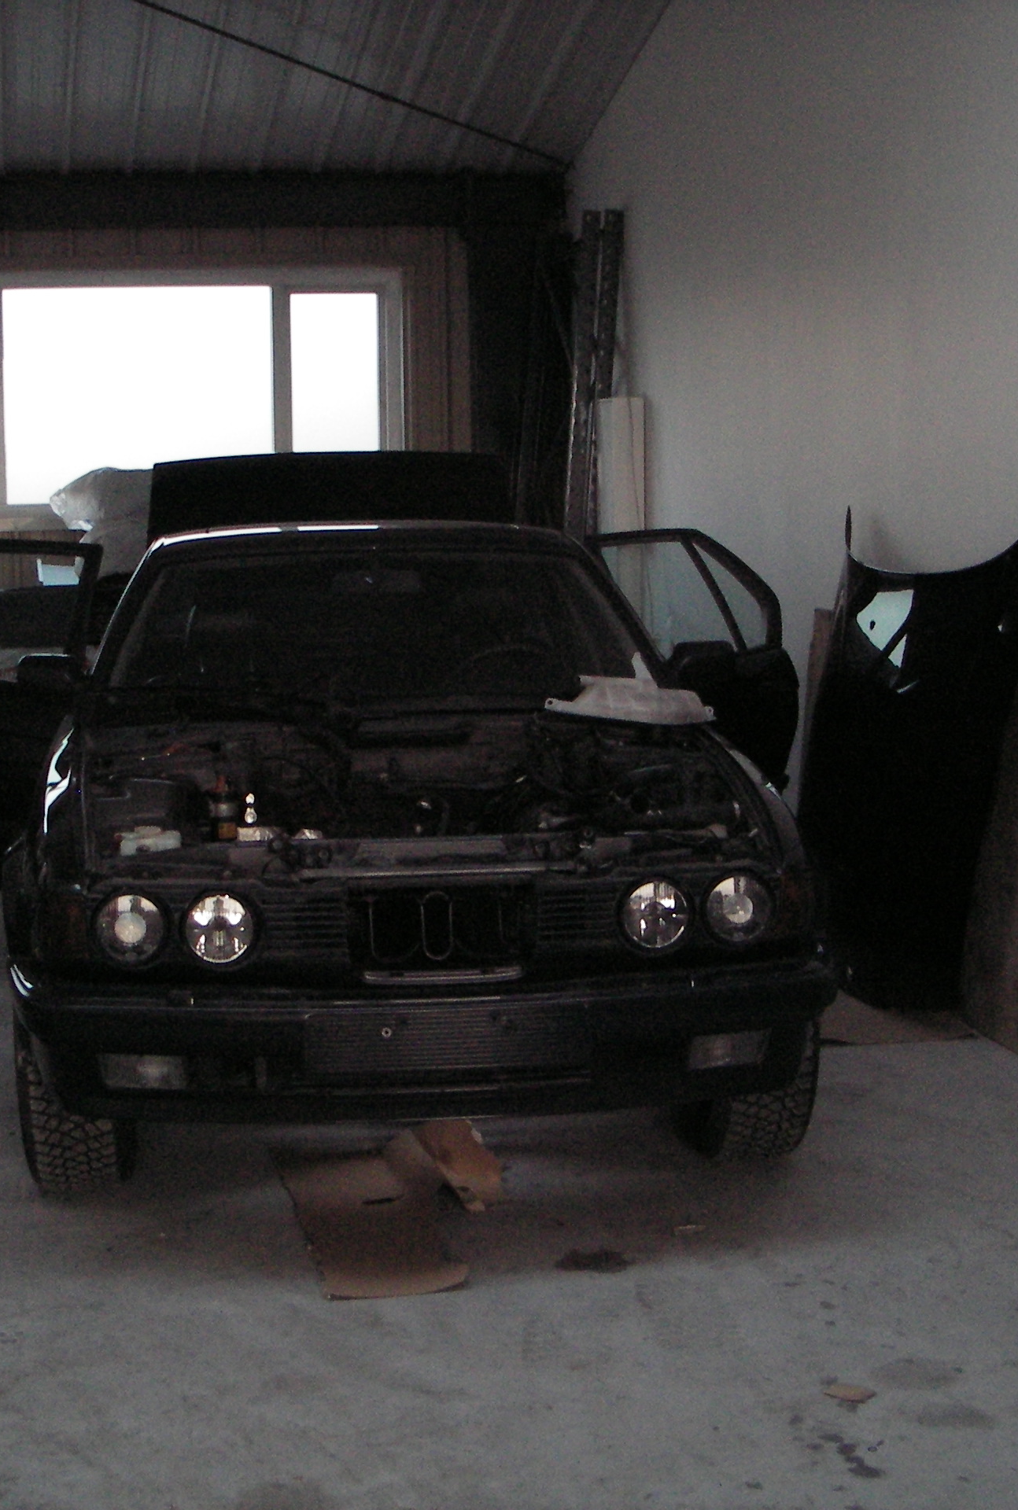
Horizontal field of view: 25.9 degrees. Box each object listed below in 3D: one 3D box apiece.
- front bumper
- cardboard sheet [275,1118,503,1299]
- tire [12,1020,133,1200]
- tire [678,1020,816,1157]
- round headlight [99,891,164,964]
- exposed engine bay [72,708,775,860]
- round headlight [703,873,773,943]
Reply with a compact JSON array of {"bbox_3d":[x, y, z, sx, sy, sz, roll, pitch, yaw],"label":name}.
[{"bbox_3d":[-0.140,0.544,4.428,1.730,0.280,0.460,-2,7,-7],"label":"front bumper"},{"bbox_3d":[-0.252,0.917,4.740,0.420,0.090,1.120,-2,7,-12],"label":"cardboard sheet"},{"bbox_3d":[-0.942,0.636,4.859,0.226,0.640,0.640,-2,7,-7],"label":"tire"},{"bbox_3d":[0.532,0.597,5.041,0.226,0.640,0.640,-2,7,-7],"label":"tire"},{"bbox_3d":[-0.723,0.331,4.233,0.145,0.145,0.080,-2,7,-7],"label":"round headlight"},{"bbox_3d":[-0.223,0.163,4.971,1.420,0.400,1.150,-2,7,-7],"label":"exposed engine bay"},{"bbox_3d":[0.445,0.294,4.334,0.136,0.136,0.090,-2,7,-7],"label":"round headlight"}]

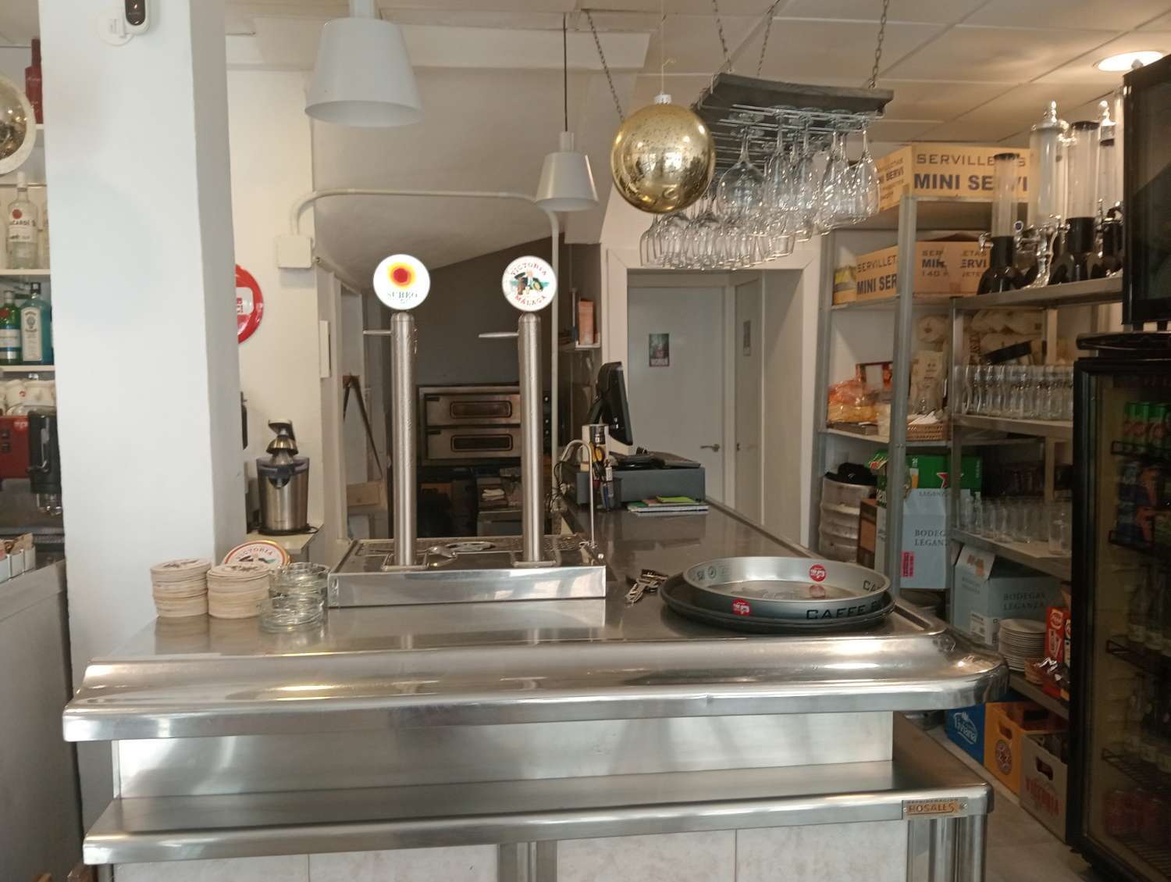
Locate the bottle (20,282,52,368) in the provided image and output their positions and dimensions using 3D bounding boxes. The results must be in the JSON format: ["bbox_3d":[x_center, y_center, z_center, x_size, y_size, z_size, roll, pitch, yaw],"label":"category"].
[{"bbox_3d":[-1.807,-0.385,3.120,0.084,0.273,0.064,-1,5,-4],"label":"bottle"}]

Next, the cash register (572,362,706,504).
[{"bbox_3d":[0.140,-0.043,3.141,0.415,0.430,0.410,-1,5,-10],"label":"cash register"}]

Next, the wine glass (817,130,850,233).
[{"bbox_3d":[0.496,-0.543,1.889,0.065,0.211,0.065,2,5,-7],"label":"wine glass"}]

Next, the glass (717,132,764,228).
[{"bbox_3d":[0.332,-0.565,1.986,0.101,0.215,0.101,2,5,-7],"label":"glass"}]

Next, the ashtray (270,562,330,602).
[{"bbox_3d":[-0.446,0.220,1.484,0.094,0.038,0.094,-1,5,-7],"label":"ashtray"}]

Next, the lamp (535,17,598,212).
[{"bbox_3d":[-0.060,-1.012,2.916,0.200,0.578,0.200,-1,5,-5],"label":"lamp"}]

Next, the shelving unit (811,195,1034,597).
[{"bbox_3d":[1.469,0.097,4.210,0.590,2.160,0.940,-1,5,-5],"label":"shelving unit"}]

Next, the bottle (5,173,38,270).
[{"bbox_3d":[-1.745,-0.681,2.936,0.083,0.293,0.083,-1,5,-5],"label":"bottle"}]

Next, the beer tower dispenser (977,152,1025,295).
[{"bbox_3d":[1.732,-0.896,3.920,0.210,0.595,0.205,-1,4,-7],"label":"beer tower dispenser"}]

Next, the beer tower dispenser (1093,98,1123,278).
[{"bbox_3d":[1.736,-0.815,3.175,0.200,0.630,0.160,-4,6,-33],"label":"beer tower dispenser"}]

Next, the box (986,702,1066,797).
[{"bbox_3d":[1.709,1.116,3.446,0.390,0.248,0.275,-1,5,-5],"label":"box"}]

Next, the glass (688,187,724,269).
[{"bbox_3d":[0.344,-0.605,2.674,0.092,0.221,0.092,2,5,-7],"label":"glass"}]

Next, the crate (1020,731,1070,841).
[{"bbox_3d":[1.707,1.141,3.150,0.390,0.248,0.258,-1,5,-5],"label":"crate"}]

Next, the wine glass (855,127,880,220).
[{"bbox_3d":[0.603,-0.596,2.046,0.071,0.210,0.071,-1,5,-5],"label":"wine glass"}]

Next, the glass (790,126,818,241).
[{"bbox_3d":[0.438,-0.542,1.882,0.061,0.212,0.061,2,5,-7],"label":"glass"}]

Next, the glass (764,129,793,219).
[{"bbox_3d":[0.383,-0.547,1.876,0.061,0.206,0.061,2,5,-7],"label":"glass"}]

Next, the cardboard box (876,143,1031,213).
[{"bbox_3d":[1.460,-1.043,3.856,0.500,0.220,0.350,-1,5,-11],"label":"cardboard box"}]

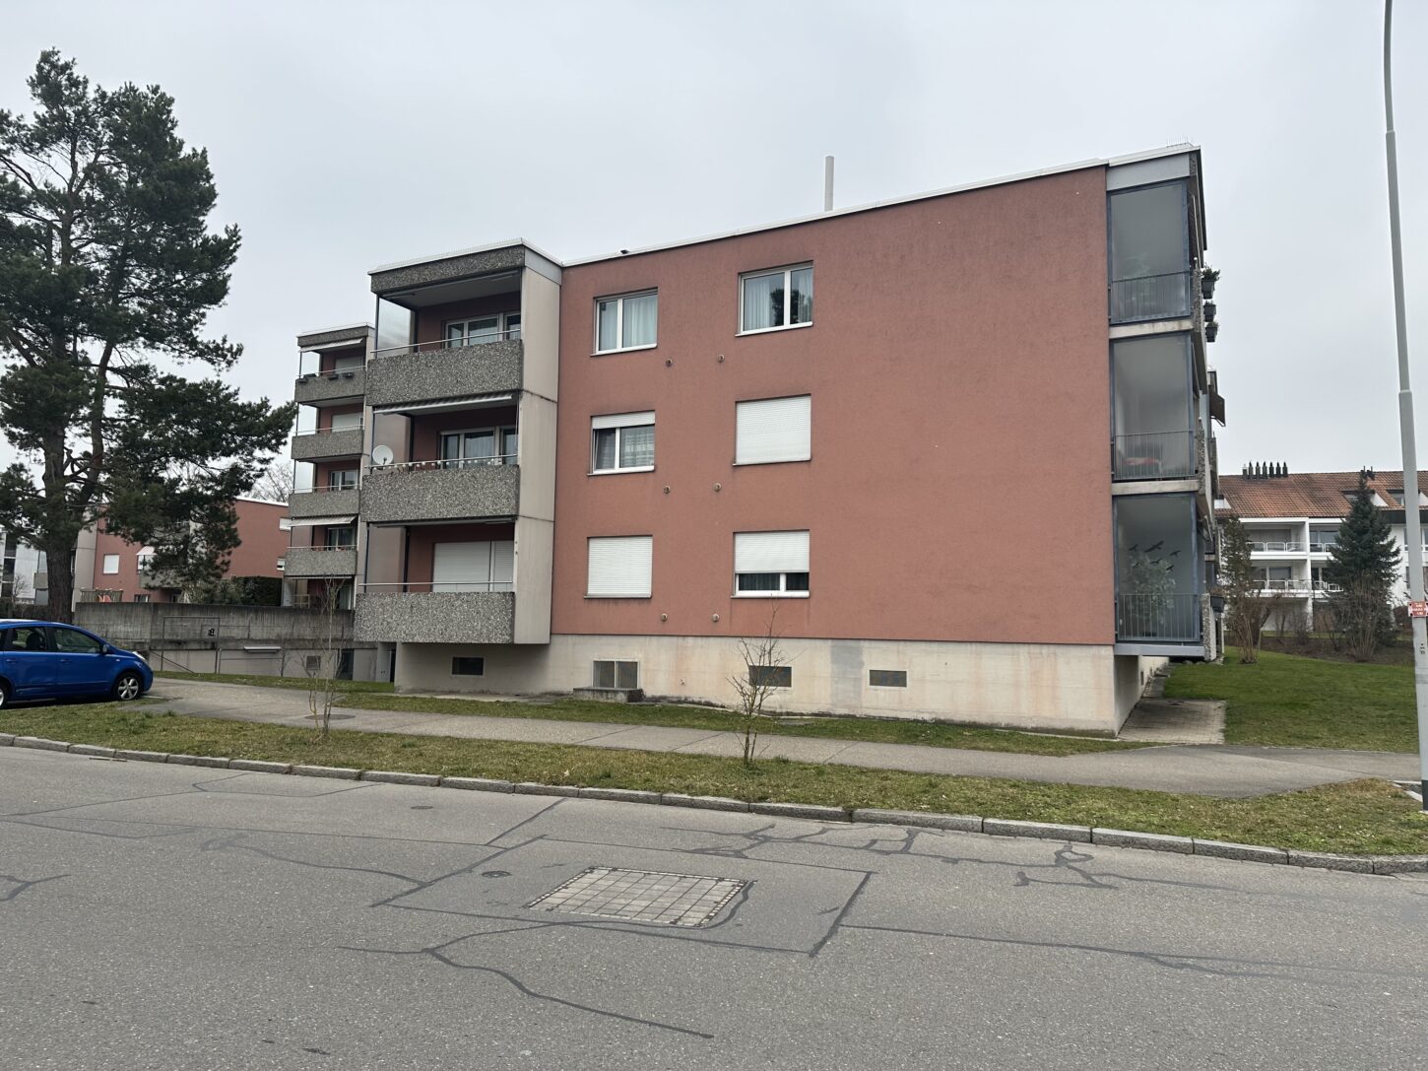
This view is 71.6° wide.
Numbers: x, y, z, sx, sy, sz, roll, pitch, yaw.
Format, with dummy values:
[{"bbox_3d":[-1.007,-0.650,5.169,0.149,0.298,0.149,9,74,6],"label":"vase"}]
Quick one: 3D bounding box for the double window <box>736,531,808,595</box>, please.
[{"bbox_3d":[1.165,0.589,19.964,1.693,1.327,0.140,-2,-6,27],"label":"double window"}]

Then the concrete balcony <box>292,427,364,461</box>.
[{"bbox_3d":[-17.509,-4.074,46.092,4.474,1.105,1.307,-2,-6,27],"label":"concrete balcony"}]

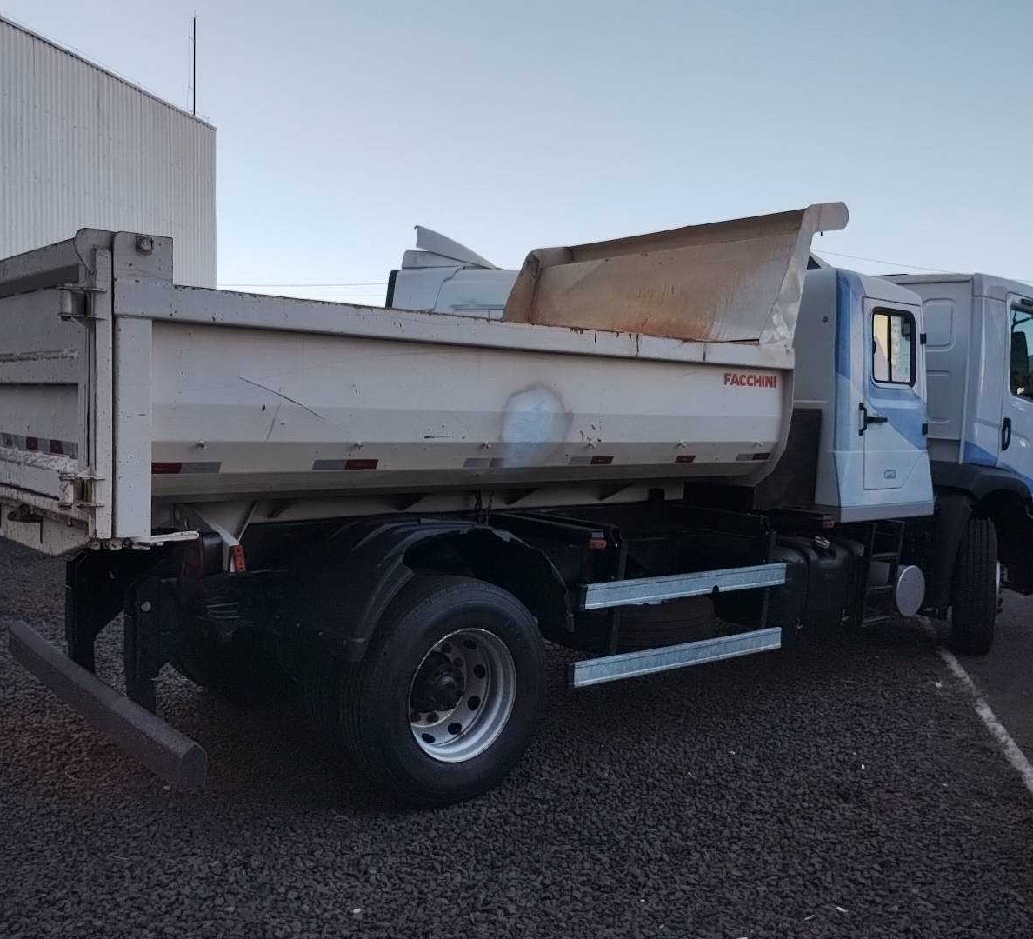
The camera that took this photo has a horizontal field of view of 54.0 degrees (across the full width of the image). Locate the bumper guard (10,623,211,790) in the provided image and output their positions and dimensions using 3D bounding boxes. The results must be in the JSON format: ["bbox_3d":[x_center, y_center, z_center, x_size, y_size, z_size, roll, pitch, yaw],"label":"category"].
[{"bbox_3d":[-1.942,0.996,4.596,0.100,0.170,2.440,-1,5,-40],"label":"bumper guard"}]

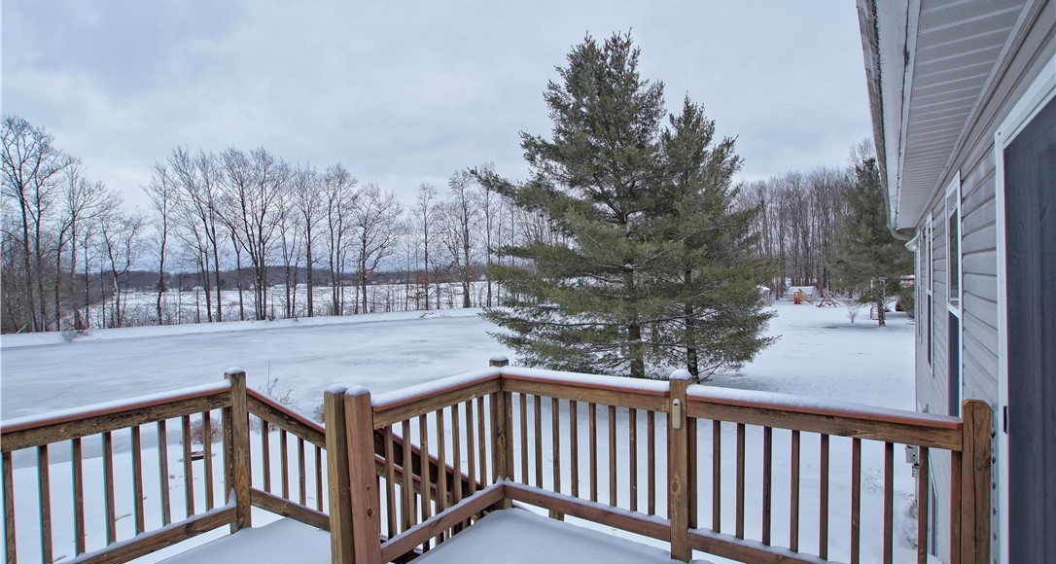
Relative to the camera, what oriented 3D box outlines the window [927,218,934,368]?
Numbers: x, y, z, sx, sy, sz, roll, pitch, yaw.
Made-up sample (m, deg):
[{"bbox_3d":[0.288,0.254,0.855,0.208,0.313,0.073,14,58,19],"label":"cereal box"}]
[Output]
[{"bbox_3d":[4.841,0.115,5.650,0.100,1.810,1.050,0,1,38],"label":"window"}]

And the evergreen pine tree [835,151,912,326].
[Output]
[{"bbox_3d":[28.252,-3.428,38.000,6.500,14.000,6.500,0,1,38],"label":"evergreen pine tree"}]

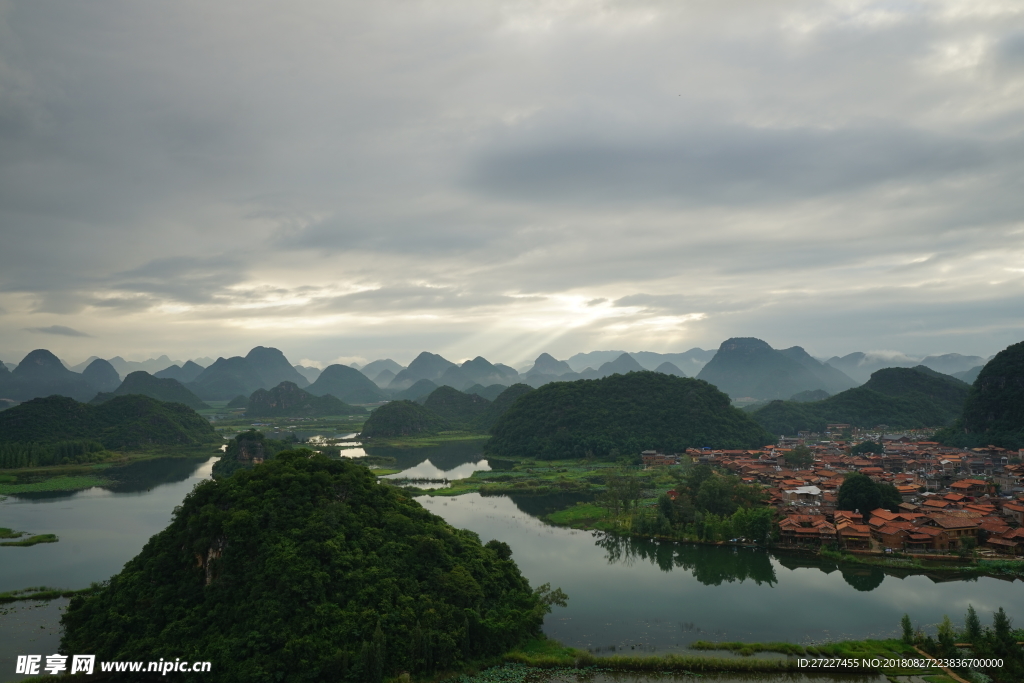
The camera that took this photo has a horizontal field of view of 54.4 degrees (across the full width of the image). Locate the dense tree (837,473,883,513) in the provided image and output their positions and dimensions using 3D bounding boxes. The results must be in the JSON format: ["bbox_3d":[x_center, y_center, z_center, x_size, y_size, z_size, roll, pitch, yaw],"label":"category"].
[{"bbox_3d":[146.600,65.160,420.000,19.410,19.800,18.820,-1,-3,19],"label":"dense tree"}]

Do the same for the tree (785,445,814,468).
[{"bbox_3d":[189.430,77.020,656.000,19.770,18.300,19.170,-1,-3,16],"label":"tree"}]

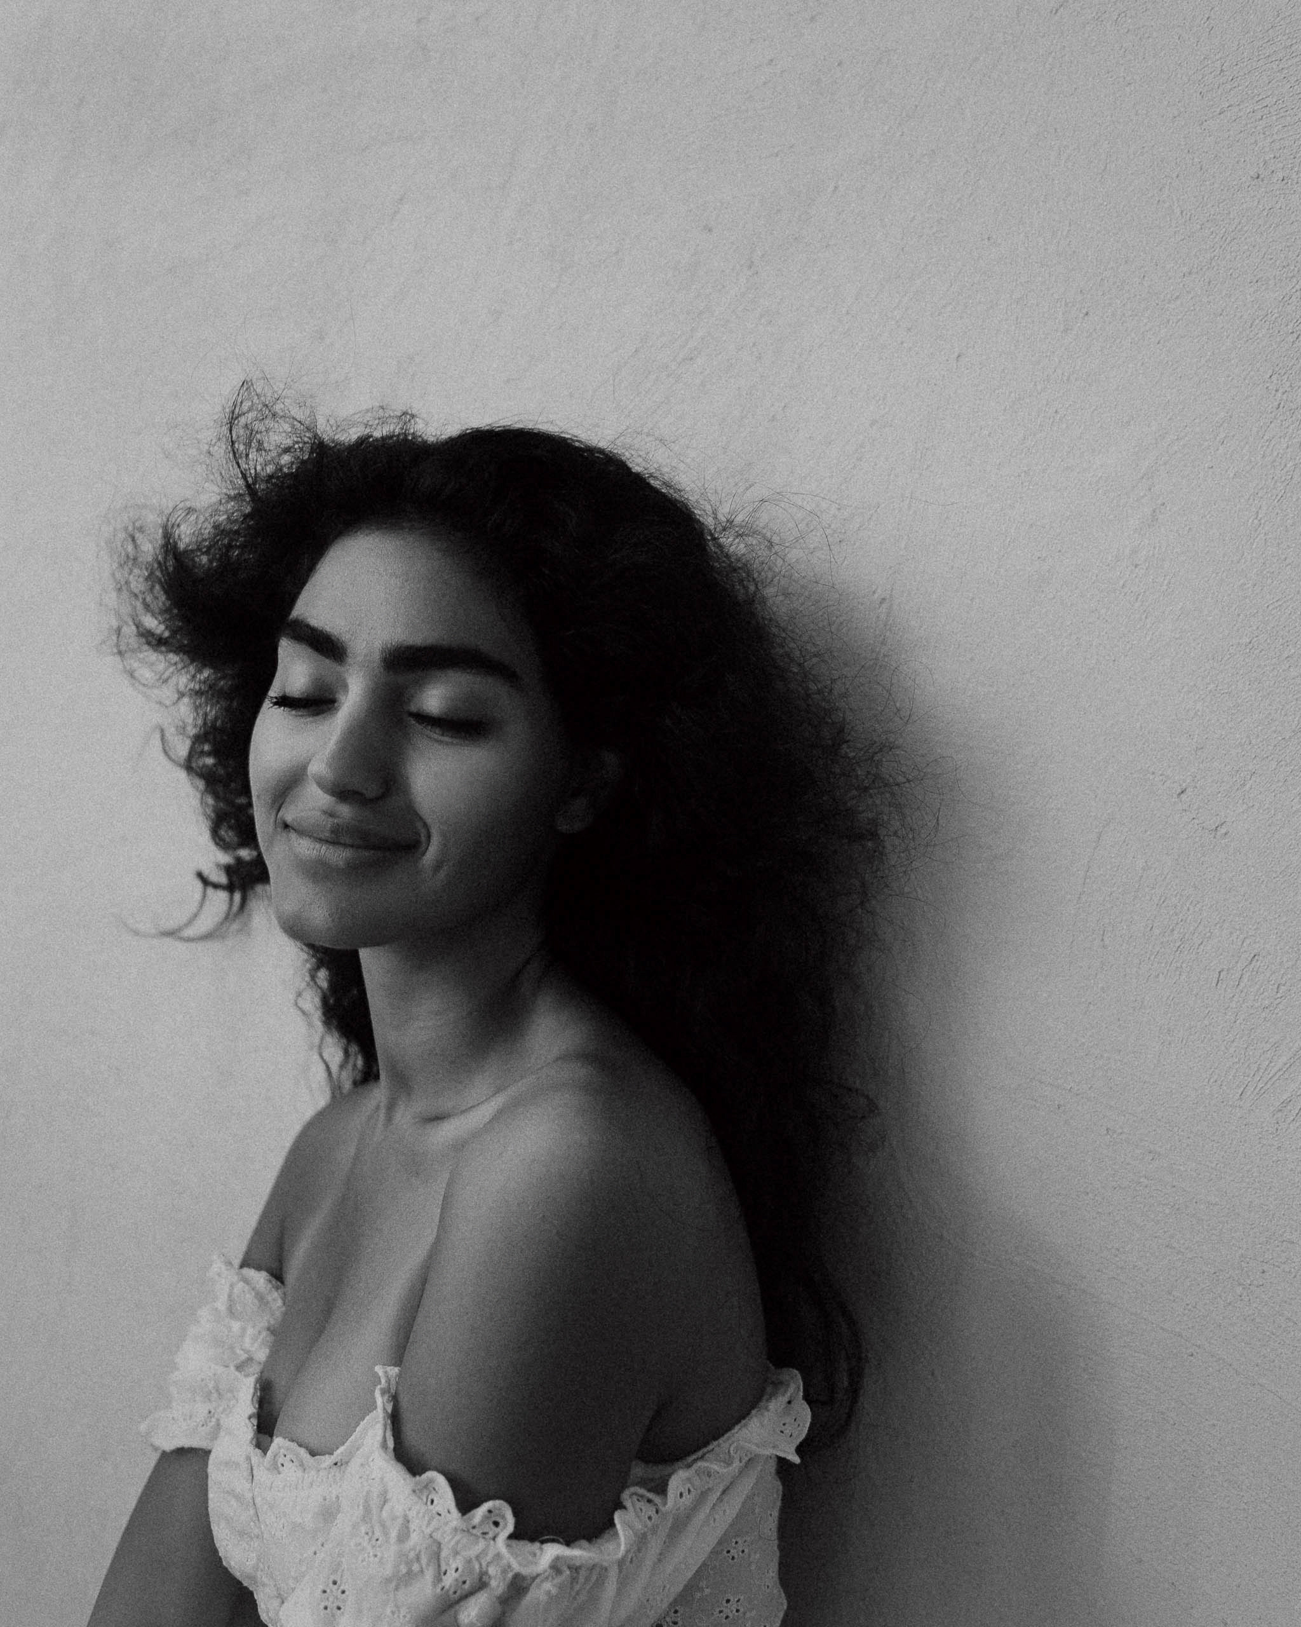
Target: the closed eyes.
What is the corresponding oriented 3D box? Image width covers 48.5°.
[{"bbox_3d":[-0.127,-0.044,0.668,0.099,0.018,0.030,9,3,19],"label":"closed eyes"}]

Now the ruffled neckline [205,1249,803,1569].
[{"bbox_3d":[-0.092,0.293,0.770,0.240,0.115,0.360,-1,3,-37],"label":"ruffled neckline"}]

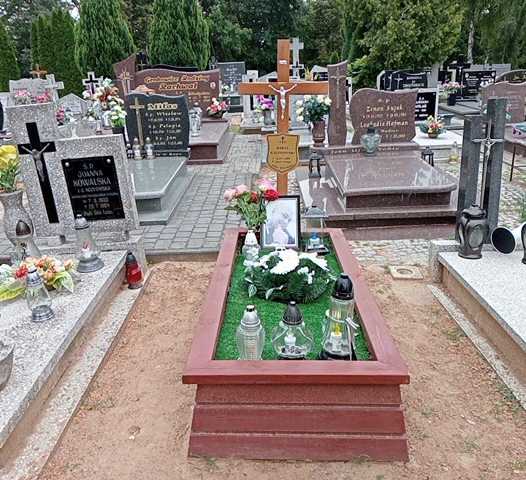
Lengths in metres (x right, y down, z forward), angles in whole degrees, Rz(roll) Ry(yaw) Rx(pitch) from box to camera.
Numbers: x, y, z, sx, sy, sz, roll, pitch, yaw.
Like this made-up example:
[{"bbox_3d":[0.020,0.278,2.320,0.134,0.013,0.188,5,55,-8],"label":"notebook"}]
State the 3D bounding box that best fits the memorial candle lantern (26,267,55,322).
[{"bbox_3d":[-1.228,0.289,2.812,0.130,0.285,0.130,-6,20,0],"label":"memorial candle lantern"}]

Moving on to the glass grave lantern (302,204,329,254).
[{"bbox_3d":[0.382,-0.083,3.680,0.175,0.325,0.175,-1,18,0],"label":"glass grave lantern"}]

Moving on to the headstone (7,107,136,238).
[{"bbox_3d":[-1.423,-0.536,3.968,0.820,0.987,0.090,-5,18,1],"label":"headstone"}]

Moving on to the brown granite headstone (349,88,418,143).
[{"bbox_3d":[1.531,-1.575,6.601,0.868,0.686,0.090,-3,18,1],"label":"brown granite headstone"}]

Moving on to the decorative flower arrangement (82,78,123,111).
[{"bbox_3d":[-2.534,-2.305,8.200,0.600,0.500,0.480,-1,18,0],"label":"decorative flower arrangement"}]

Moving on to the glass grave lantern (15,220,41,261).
[{"bbox_3d":[-1.452,0.028,3.220,0.145,0.310,0.145,-4,19,0],"label":"glass grave lantern"}]

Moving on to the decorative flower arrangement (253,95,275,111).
[{"bbox_3d":[0.027,-2.429,9.200,0.380,0.310,0.330,-1,17,0],"label":"decorative flower arrangement"}]

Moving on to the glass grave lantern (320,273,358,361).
[{"bbox_3d":[0.338,0.330,2.270,0.170,0.390,0.170,-1,18,0],"label":"glass grave lantern"}]

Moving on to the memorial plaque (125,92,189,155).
[{"bbox_3d":[-1.131,-1.234,5.500,0.700,0.660,0.130,-1,17,0],"label":"memorial plaque"}]

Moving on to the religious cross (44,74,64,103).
[{"bbox_3d":[-4.321,-3.059,10.880,0.430,0.783,0.110,-6,18,1],"label":"religious cross"}]

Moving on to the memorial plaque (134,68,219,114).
[{"bbox_3d":[-1.688,-2.858,10.100,1.660,0.920,0.140,-1,18,2],"label":"memorial plaque"}]

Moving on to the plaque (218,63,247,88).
[{"bbox_3d":[-0.871,-4.375,14.072,0.760,0.837,0.100,-3,18,0],"label":"plaque"}]

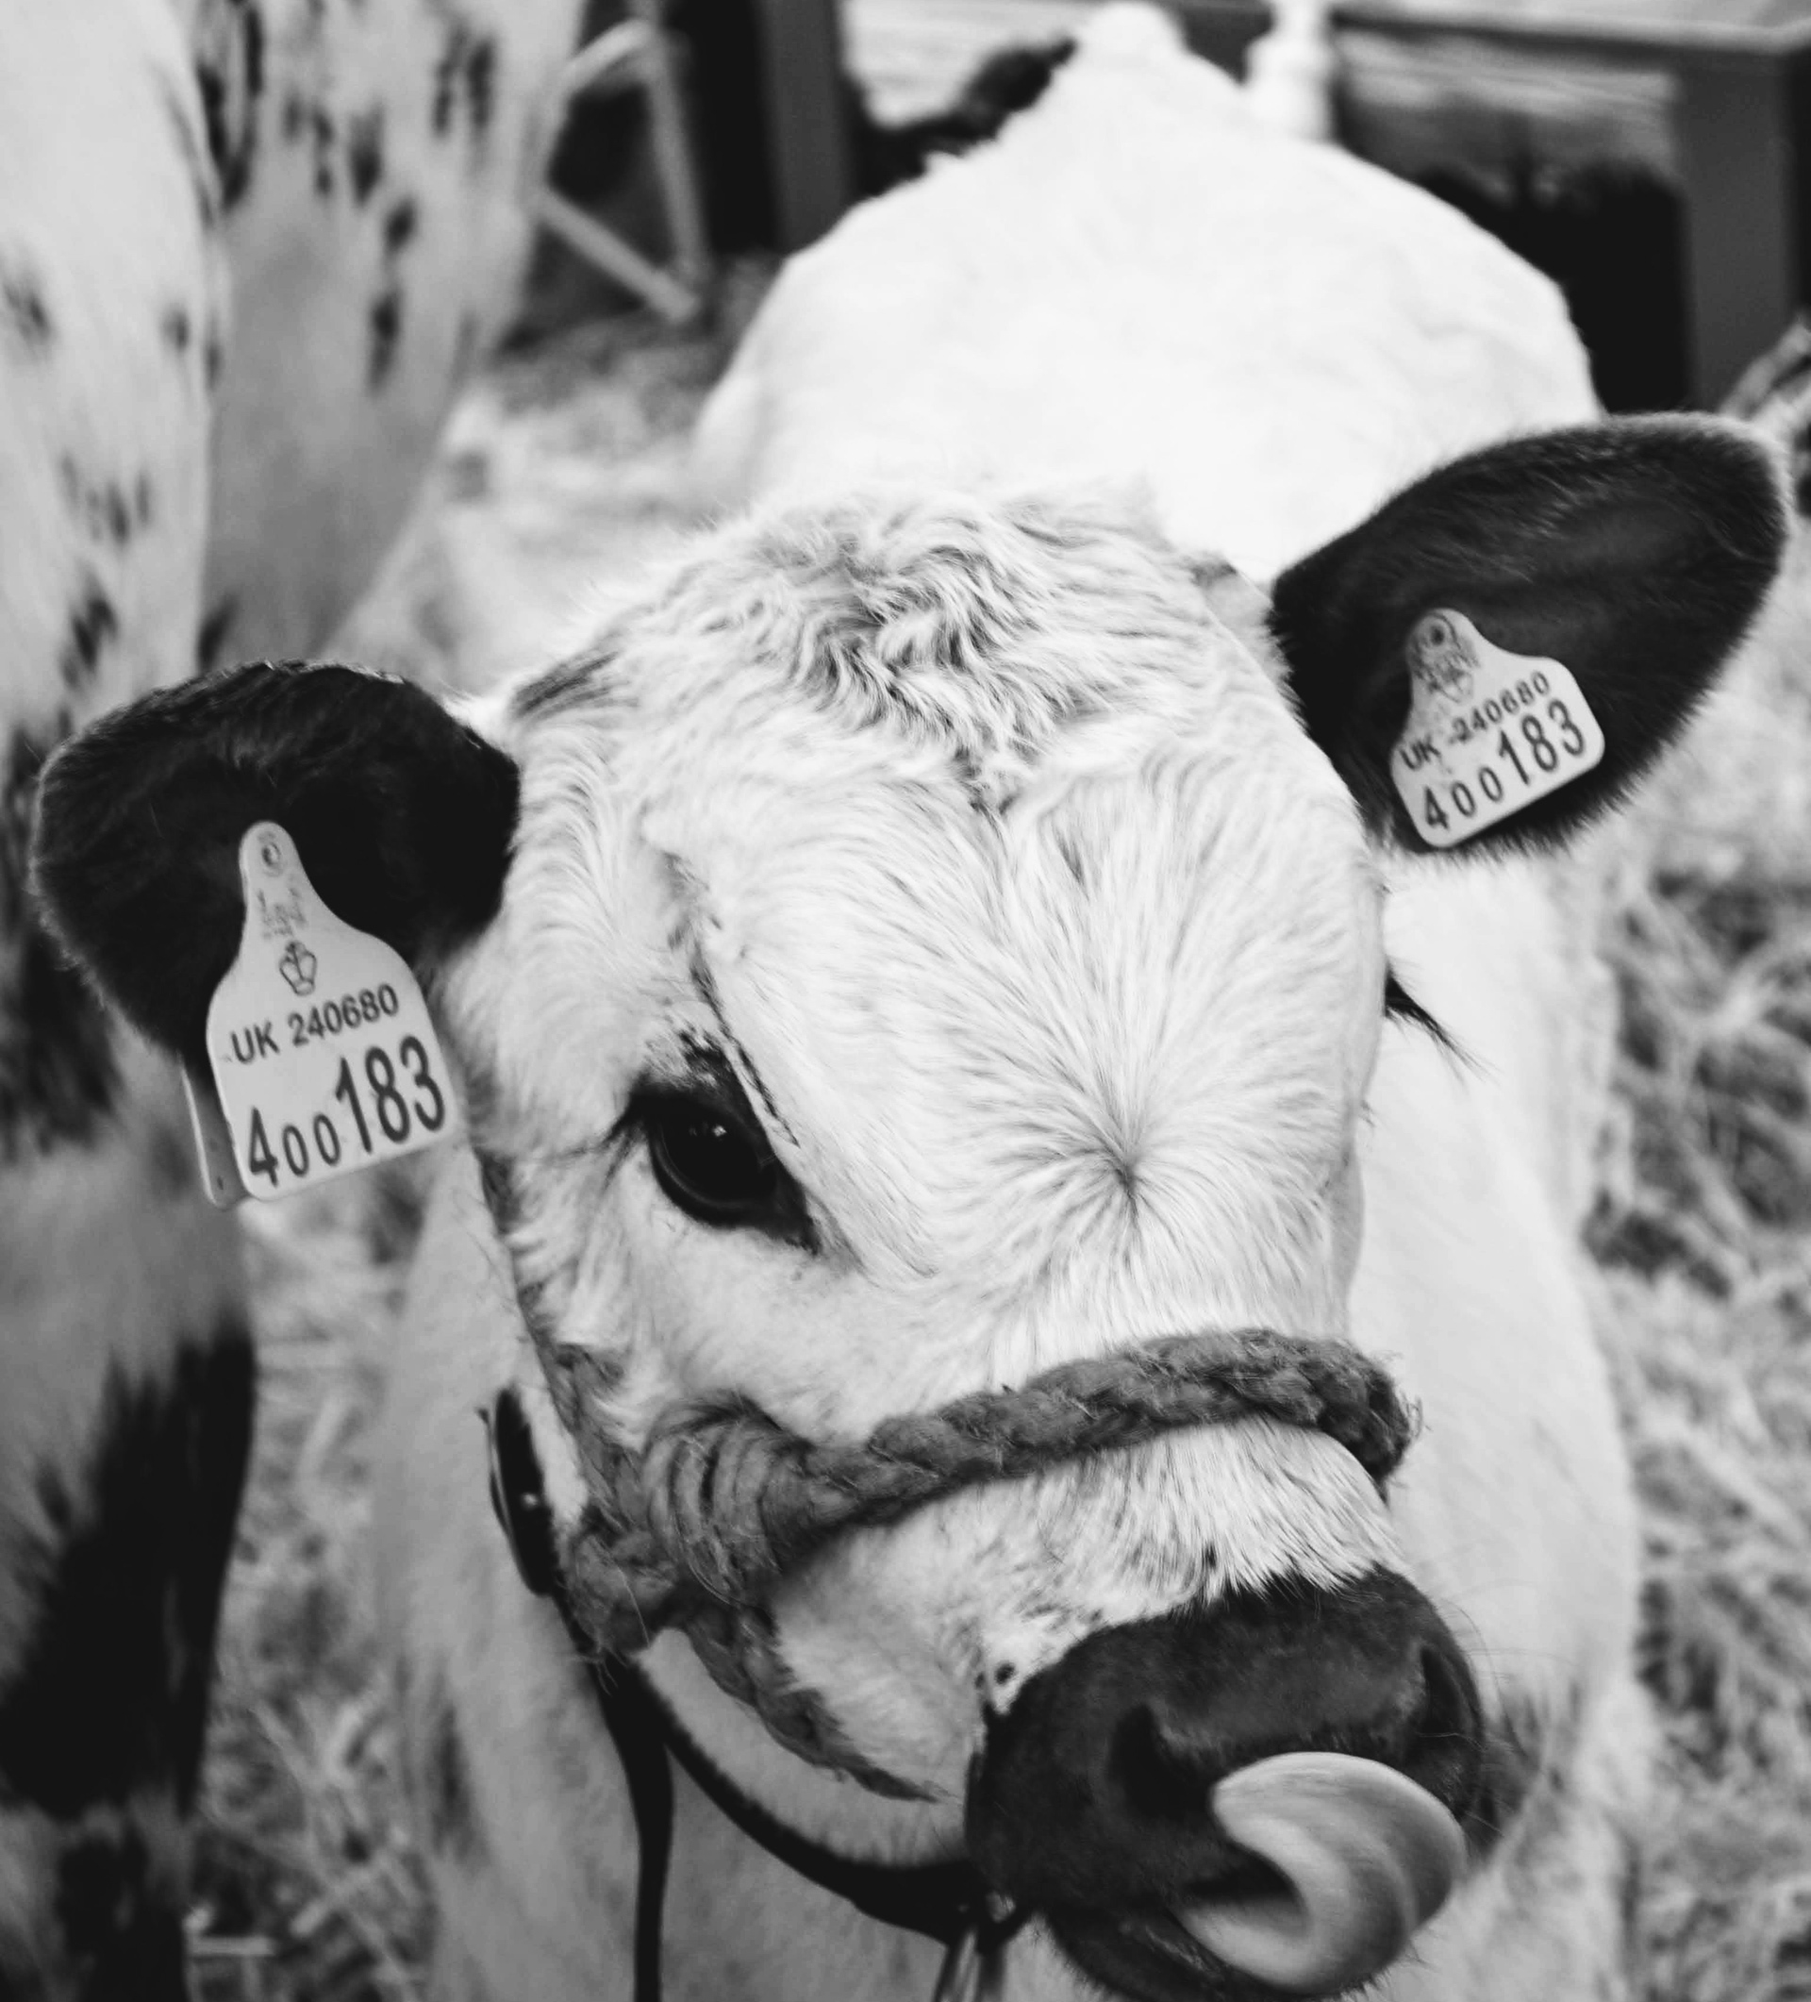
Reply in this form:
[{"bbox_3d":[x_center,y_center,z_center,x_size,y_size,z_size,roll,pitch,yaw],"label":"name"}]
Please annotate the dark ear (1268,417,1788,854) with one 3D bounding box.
[{"bbox_3d":[0.151,-0.087,1.450,0.132,0.090,0.055,-27,11,-12],"label":"dark ear"}]

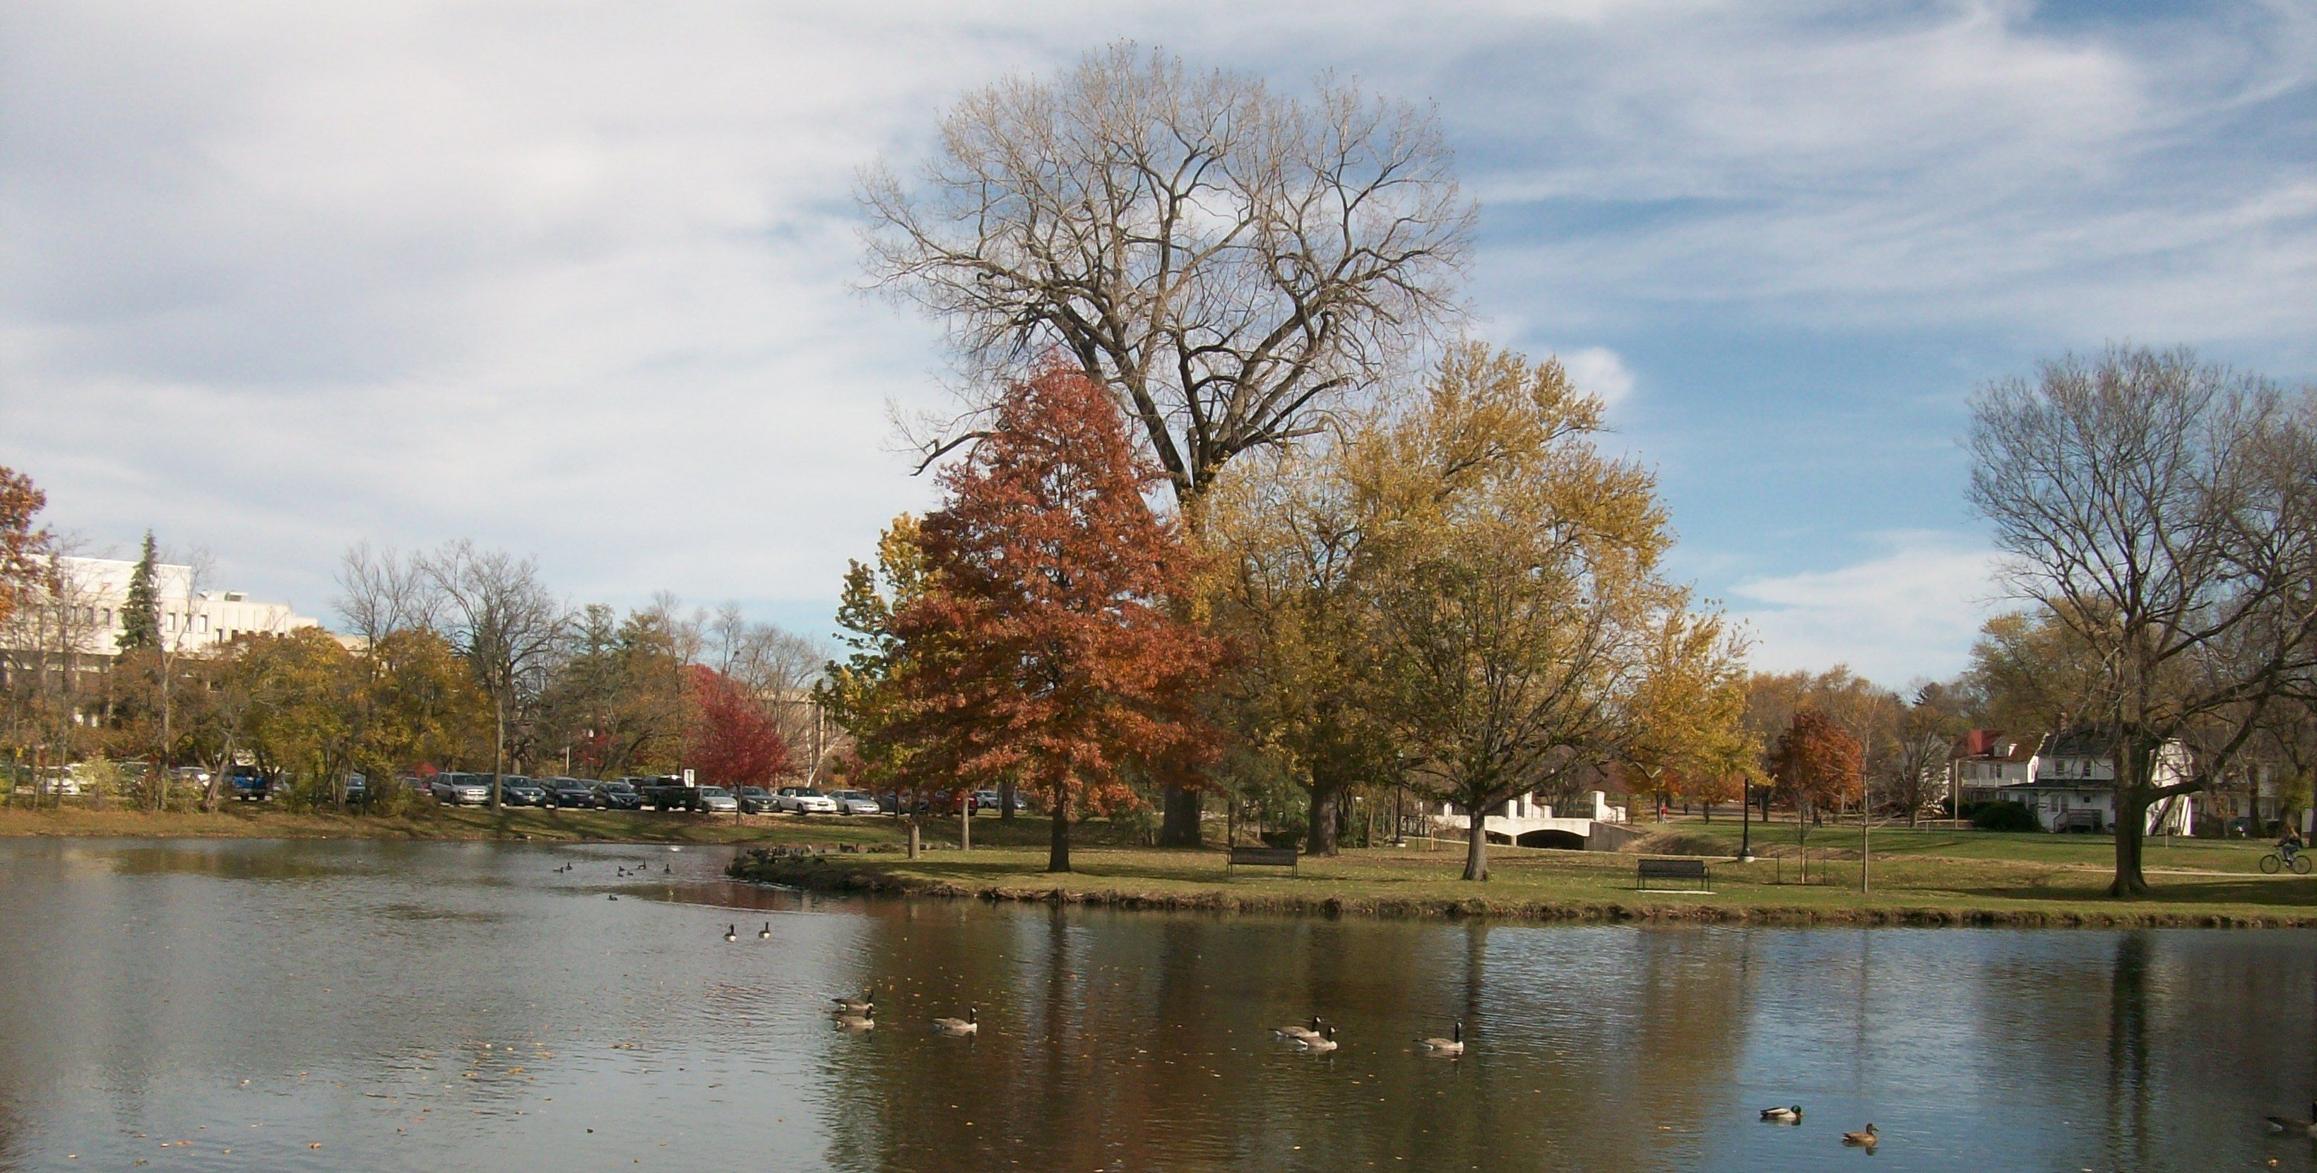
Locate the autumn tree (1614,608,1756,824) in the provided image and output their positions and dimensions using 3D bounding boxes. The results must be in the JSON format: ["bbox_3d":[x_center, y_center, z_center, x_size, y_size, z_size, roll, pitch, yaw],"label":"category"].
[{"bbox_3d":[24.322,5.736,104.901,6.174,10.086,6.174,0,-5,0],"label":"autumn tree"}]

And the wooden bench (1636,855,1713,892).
[{"bbox_3d":[14.735,8.257,65.000,1.950,0.860,0.650,2,-5,-6],"label":"wooden bench"}]

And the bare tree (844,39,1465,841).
[{"bbox_3d":[0.651,-6.004,91.424,24.510,32.540,23.770,1,-5,0],"label":"bare tree"}]

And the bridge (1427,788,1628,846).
[{"bbox_3d":[22.497,14.032,137.299,11.904,3.477,5.500,-1,-5,7],"label":"bridge"}]

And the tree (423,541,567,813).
[{"bbox_3d":[-34.306,4.693,118.000,7.400,13.900,7.200,3,-5,-16],"label":"tree"}]

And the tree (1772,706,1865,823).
[{"bbox_3d":[54.357,15.029,188.000,7.900,9.900,7.800,0,-5,16],"label":"tree"}]

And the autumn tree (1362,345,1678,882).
[{"bbox_3d":[10.977,0.823,69.000,9.400,16.200,9.300,1,-5,9],"label":"autumn tree"}]

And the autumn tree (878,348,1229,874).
[{"bbox_3d":[-3.247,0.748,69.200,10.182,15.731,9.877,0,-5,0],"label":"autumn tree"}]

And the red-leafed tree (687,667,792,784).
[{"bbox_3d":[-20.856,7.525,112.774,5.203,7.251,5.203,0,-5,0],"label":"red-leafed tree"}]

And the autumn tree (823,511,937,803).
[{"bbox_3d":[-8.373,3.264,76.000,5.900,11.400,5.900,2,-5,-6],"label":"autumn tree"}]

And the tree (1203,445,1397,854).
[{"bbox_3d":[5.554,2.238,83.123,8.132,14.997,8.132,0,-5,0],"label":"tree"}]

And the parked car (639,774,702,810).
[{"bbox_3d":[-25.145,10.679,117.516,1.900,1.830,5.300,3,-6,-32],"label":"parked car"}]

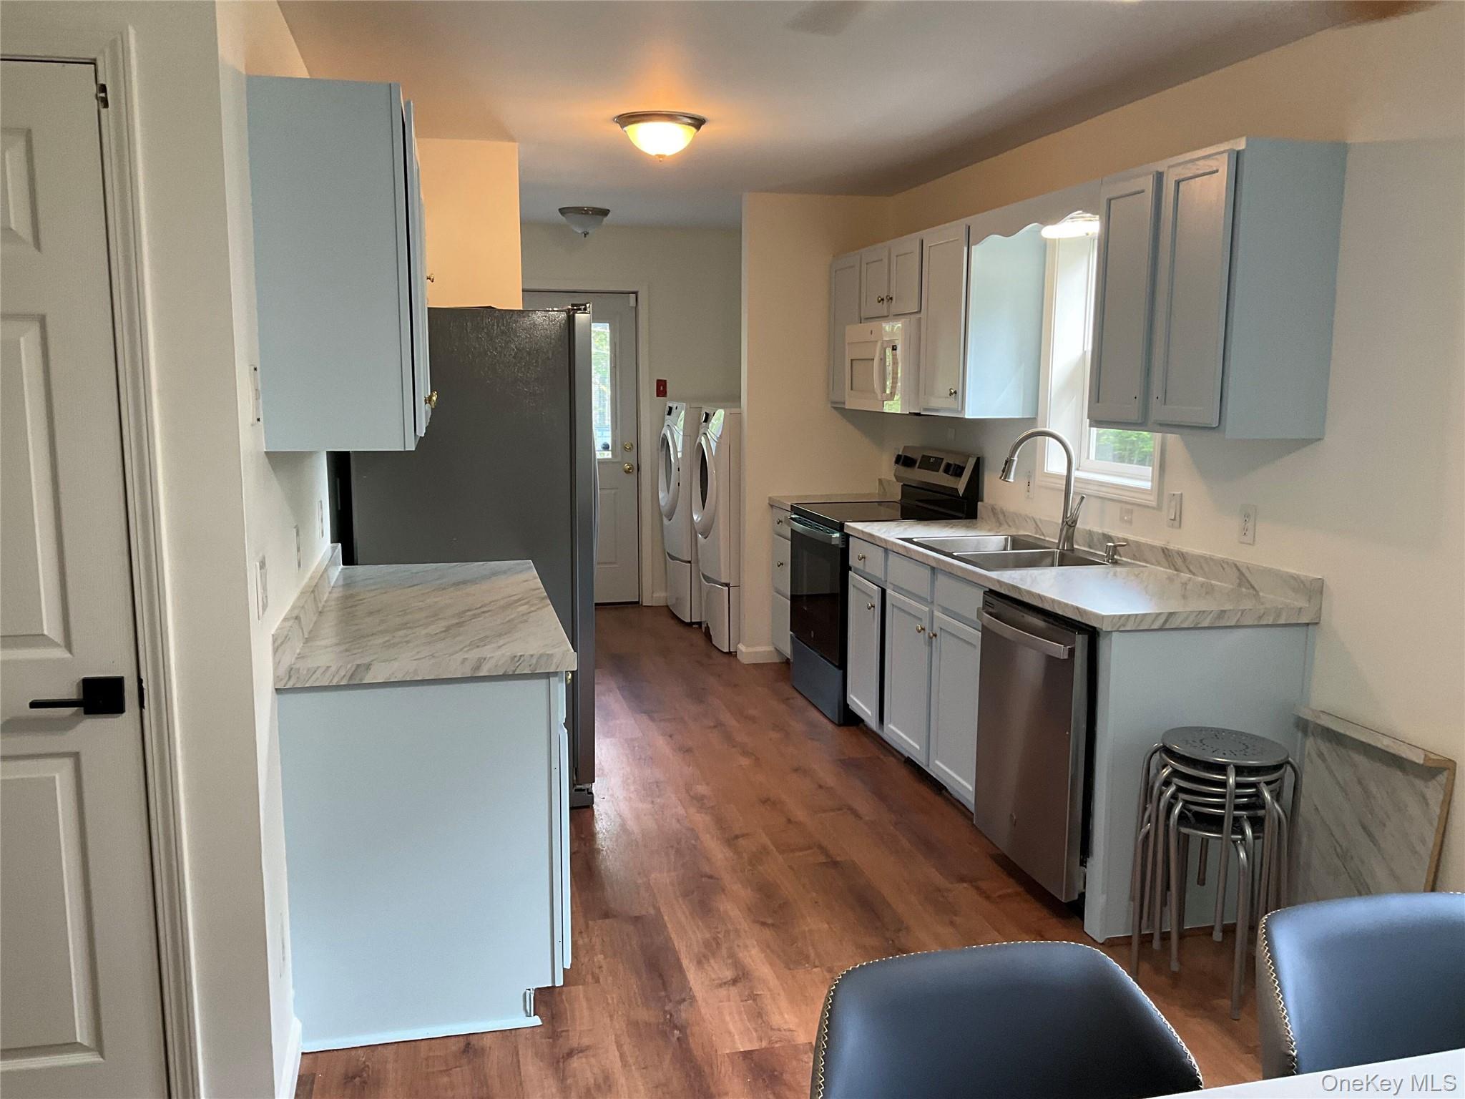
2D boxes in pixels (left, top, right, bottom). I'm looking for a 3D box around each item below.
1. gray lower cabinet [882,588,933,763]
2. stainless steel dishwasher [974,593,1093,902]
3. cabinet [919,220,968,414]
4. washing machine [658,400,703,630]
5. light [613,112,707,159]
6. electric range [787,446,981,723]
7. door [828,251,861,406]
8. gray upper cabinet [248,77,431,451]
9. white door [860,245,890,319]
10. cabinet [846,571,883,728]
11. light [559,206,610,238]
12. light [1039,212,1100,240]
[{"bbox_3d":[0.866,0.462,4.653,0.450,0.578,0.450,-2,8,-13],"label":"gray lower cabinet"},{"bbox_3d":[1.127,0.558,3.752,0.620,0.815,0.604,-2,8,-13],"label":"stainless steel dishwasher"},{"bbox_3d":[1.003,-0.934,5.026,0.326,0.769,0.434,-2,8,-13],"label":"cabinet"},{"bbox_3d":[-0.041,-0.241,7.748,0.800,1.310,0.685,-2,8,-13],"label":"washing machine"},{"bbox_3d":[-0.259,-1.483,4.431,0.335,0.145,0.335,0,8,0],"label":"light"},{"bbox_3d":[0.678,0.130,5.678,0.685,1.170,0.762,-2,8,-13],"label":"electric range"},{"bbox_3d":[0.568,-1.088,6.118,0.024,0.704,0.440,-2,8,-14],"label":"door"},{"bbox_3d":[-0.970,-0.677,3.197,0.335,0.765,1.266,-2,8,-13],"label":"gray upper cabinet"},{"bbox_3d":[0.657,-1.236,5.717,0.033,0.310,0.360,-2,8,-13],"label":"white door"},{"bbox_3d":[0.825,0.403,5.155,0.582,0.607,0.385,-2,8,-13],"label":"cabinet"},{"bbox_3d":[-0.833,-1.838,6.926,0.296,0.158,0.296,-2,8,-13],"label":"light"},{"bbox_3d":[1.202,-1.121,4.242,0.267,0.084,0.267,-2,8,-13],"label":"light"}]

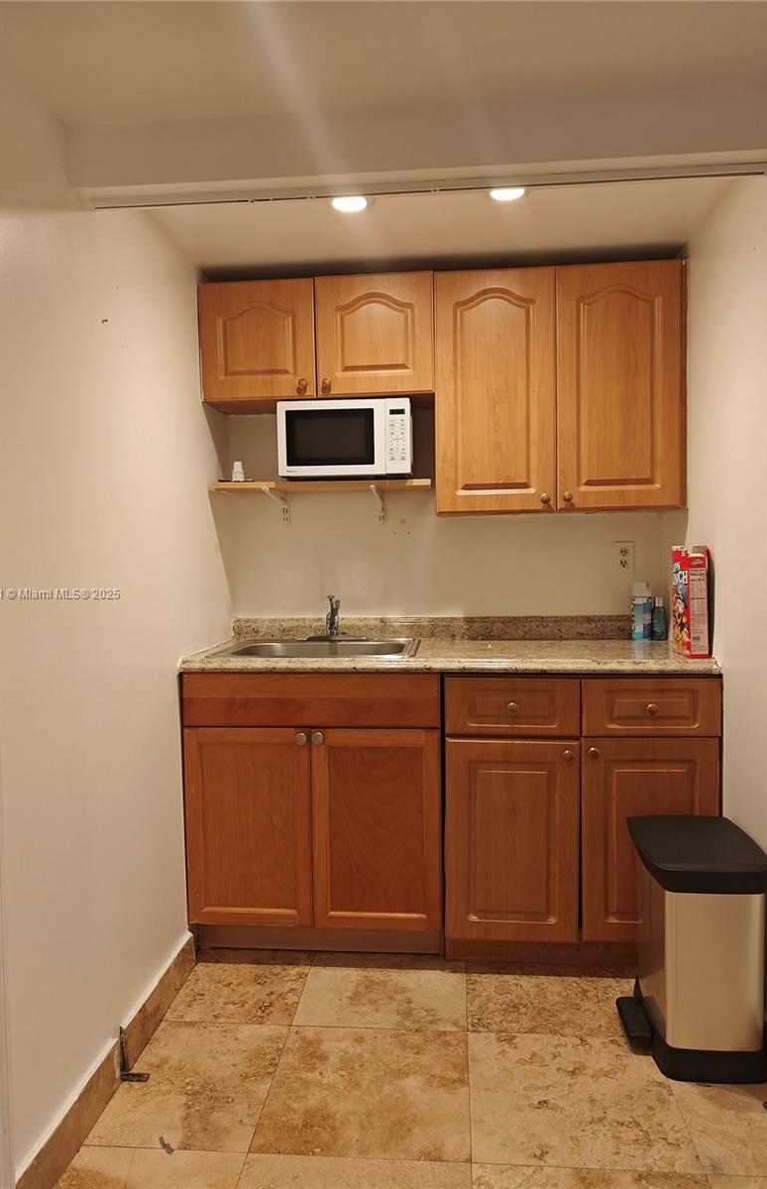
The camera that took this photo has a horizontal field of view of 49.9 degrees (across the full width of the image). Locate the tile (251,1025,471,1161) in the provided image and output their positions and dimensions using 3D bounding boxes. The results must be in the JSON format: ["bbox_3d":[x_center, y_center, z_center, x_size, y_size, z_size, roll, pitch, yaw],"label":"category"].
[{"bbox_3d":[-0.031,1.134,1.894,0.456,0.012,0.461,0,2,5],"label":"tile"}]

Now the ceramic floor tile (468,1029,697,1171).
[{"bbox_3d":[0.424,1.130,1.857,0.458,0.012,0.461,0,2,5],"label":"ceramic floor tile"}]

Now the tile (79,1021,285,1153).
[{"bbox_3d":[-0.434,1.138,1.927,0.354,0.012,0.462,0,2,5],"label":"tile"}]

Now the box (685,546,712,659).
[{"bbox_3d":[0.890,0.022,2.397,0.053,0.305,0.190,0,2,5],"label":"box"}]

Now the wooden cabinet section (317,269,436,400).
[{"bbox_3d":[-0.015,-0.837,2.785,0.383,0.379,0.305,0,3,5],"label":"wooden cabinet section"}]

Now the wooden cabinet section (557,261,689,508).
[{"bbox_3d":[0.751,-0.654,2.726,0.390,0.757,0.305,0,3,5],"label":"wooden cabinet section"}]

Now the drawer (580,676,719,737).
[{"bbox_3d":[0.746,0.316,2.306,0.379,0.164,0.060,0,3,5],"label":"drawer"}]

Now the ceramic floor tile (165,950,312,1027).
[{"bbox_3d":[-0.398,1.119,2.368,0.352,0.012,0.422,0,2,5],"label":"ceramic floor tile"}]

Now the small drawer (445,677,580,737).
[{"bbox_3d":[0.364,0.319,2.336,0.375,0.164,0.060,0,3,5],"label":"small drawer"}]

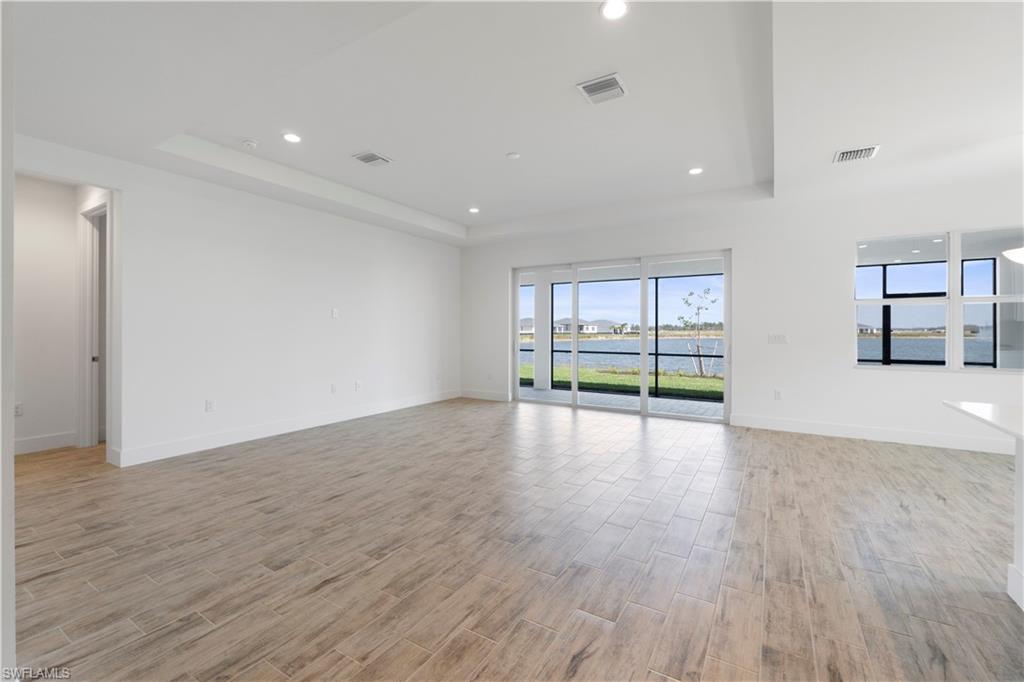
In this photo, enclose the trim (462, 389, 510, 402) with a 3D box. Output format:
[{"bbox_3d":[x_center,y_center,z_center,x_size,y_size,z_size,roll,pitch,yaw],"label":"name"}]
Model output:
[{"bbox_3d":[-0.522,1.013,7.986,1.183,0.165,0.020,1,2,32],"label":"trim"}]

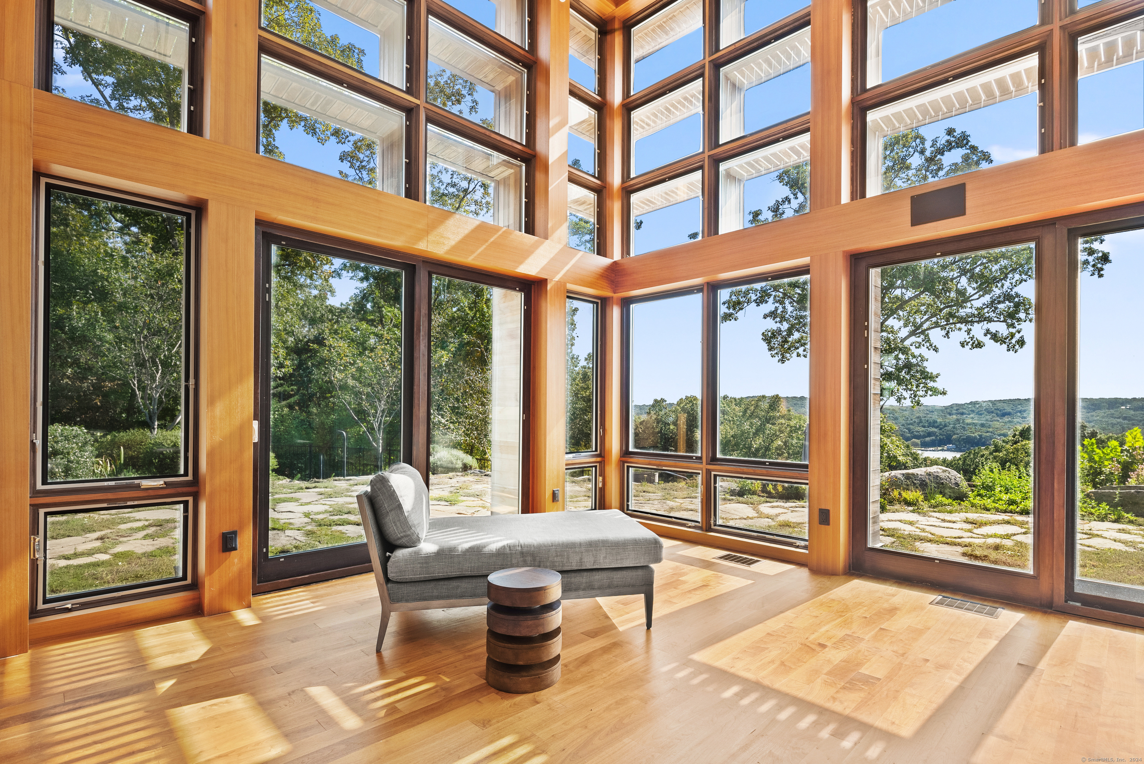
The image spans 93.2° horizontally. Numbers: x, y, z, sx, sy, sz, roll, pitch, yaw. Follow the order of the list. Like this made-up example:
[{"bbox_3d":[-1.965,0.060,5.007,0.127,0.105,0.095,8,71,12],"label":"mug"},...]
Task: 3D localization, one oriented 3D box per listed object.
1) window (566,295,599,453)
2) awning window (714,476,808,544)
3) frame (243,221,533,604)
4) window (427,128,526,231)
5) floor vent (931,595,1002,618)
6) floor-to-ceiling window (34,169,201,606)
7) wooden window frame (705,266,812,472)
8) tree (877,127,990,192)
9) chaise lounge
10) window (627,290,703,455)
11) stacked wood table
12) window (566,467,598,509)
[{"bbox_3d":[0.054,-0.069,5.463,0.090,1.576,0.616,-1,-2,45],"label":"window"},{"bbox_3d":[1.607,1.060,4.605,0.899,0.495,0.090,-1,-2,45],"label":"awning window"},{"bbox_3d":[-1.206,0.220,4.255,0.130,2.358,2.348,-1,-2,45],"label":"frame"},{"bbox_3d":[-0.770,-1.633,4.464,1.010,0.700,0.080,3,-3,-45],"label":"window"},{"bbox_3d":[2.448,1.391,3.347,0.347,0.020,0.255,-1,-2,45],"label":"floor vent"},{"bbox_3d":[-2.349,0.081,2.848,0.650,2.140,0.080,3,-3,-45],"label":"floor-to-ceiling window"},{"bbox_3d":[1.600,-0.080,4.622,1.005,1.666,0.120,-1,-2,45],"label":"wooden window frame"},{"bbox_3d":[7.147,-2.085,13.000,8.200,8.200,7.500,1,-2,0],"label":"tree"},{"bbox_3d":[-0.352,0.891,3.106,1.555,0.820,0.800,1,-2,-12],"label":"chaise lounge"},{"bbox_3d":[0.902,-0.065,5.274,0.889,1.500,0.090,-1,-2,45],"label":"window"},{"bbox_3d":[-0.205,1.058,2.330,0.322,0.430,0.322,1,-2,0],"label":"stacked wood table"},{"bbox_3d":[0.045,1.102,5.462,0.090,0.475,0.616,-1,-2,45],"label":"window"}]

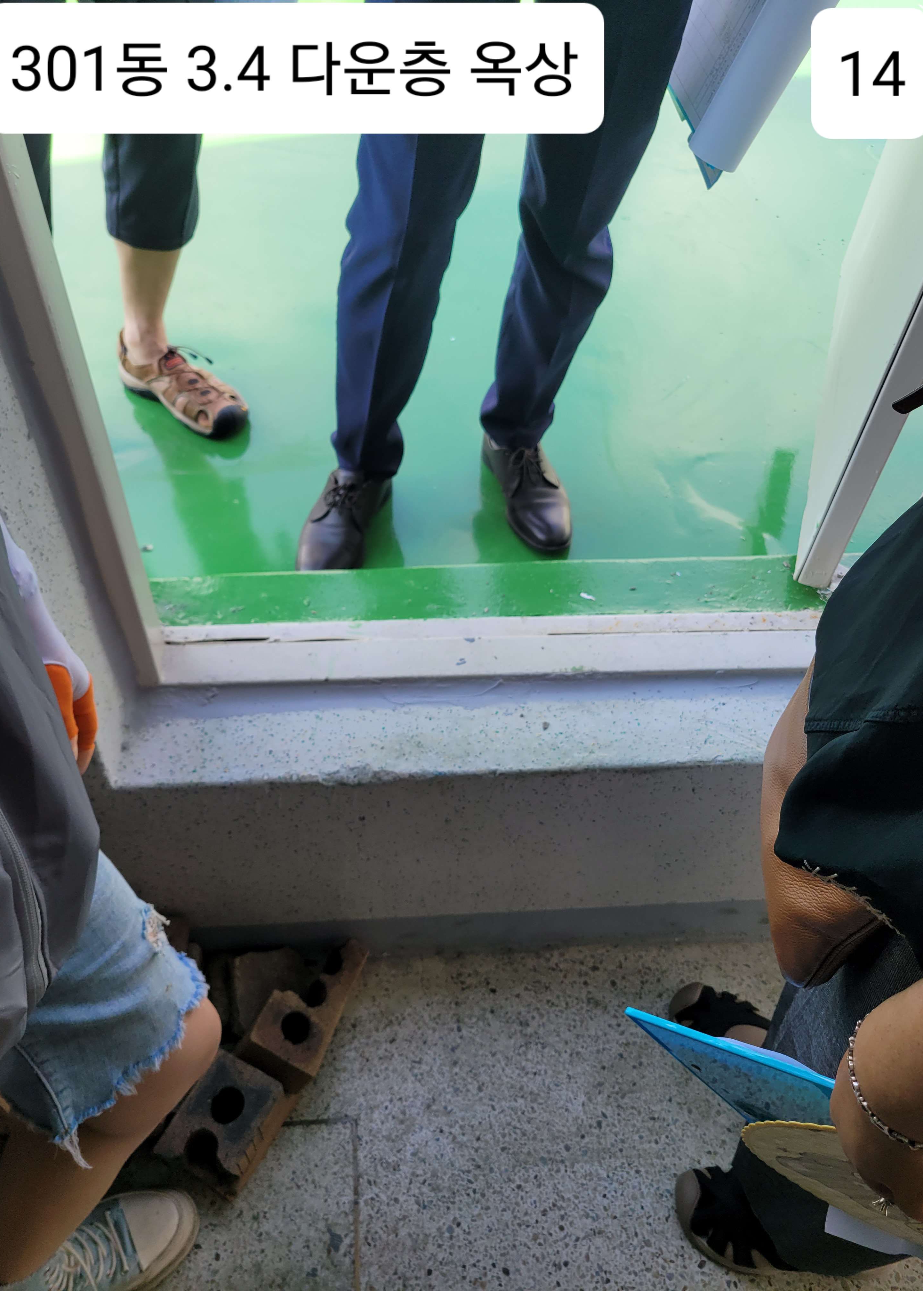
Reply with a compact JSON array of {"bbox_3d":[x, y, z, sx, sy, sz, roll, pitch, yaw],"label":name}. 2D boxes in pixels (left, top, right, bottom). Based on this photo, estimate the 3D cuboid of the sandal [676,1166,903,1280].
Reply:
[{"bbox_3d":[0.395,0.691,1.170,0.250,0.080,0.097,4,49,0],"label":"sandal"}]

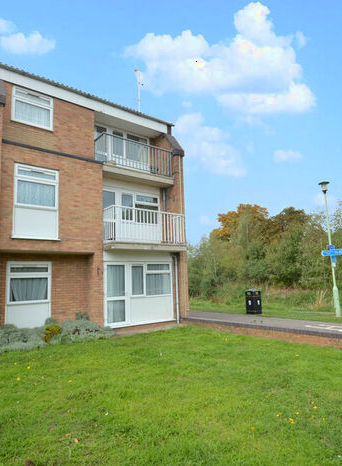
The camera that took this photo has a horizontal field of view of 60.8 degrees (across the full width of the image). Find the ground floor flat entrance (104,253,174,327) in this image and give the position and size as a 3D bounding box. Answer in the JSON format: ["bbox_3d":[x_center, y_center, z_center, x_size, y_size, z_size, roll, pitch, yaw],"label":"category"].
[{"bbox_3d":[-0.971,1.833,9.833,2.772,2.386,0.150,4,-9,-38],"label":"ground floor flat entrance"}]

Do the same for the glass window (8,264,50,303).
[{"bbox_3d":[-3.953,1.400,8.168,1.139,1.135,0.100,4,-9,-38],"label":"glass window"}]

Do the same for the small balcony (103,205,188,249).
[{"bbox_3d":[-0.786,-0.156,9.784,2.839,1.105,0.600,4,-9,-38],"label":"small balcony"}]

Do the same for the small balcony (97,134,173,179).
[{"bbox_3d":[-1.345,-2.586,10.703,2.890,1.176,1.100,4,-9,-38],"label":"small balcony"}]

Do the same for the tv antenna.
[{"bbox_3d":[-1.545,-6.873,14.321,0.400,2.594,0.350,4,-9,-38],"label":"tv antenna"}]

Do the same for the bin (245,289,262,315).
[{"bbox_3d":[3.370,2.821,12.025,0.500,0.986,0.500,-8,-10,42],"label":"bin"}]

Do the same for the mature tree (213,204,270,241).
[{"bbox_3d":[8.017,1.163,33.410,6.800,9.288,6.800,-2,-7,0],"label":"mature tree"}]

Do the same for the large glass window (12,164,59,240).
[{"bbox_3d":[-3.681,-0.822,8.021,1.169,2.006,0.100,4,-9,-38],"label":"large glass window"}]

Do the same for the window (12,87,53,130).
[{"bbox_3d":[-4.225,-3.794,8.941,1.150,1.080,0.100,4,-9,-38],"label":"window"}]

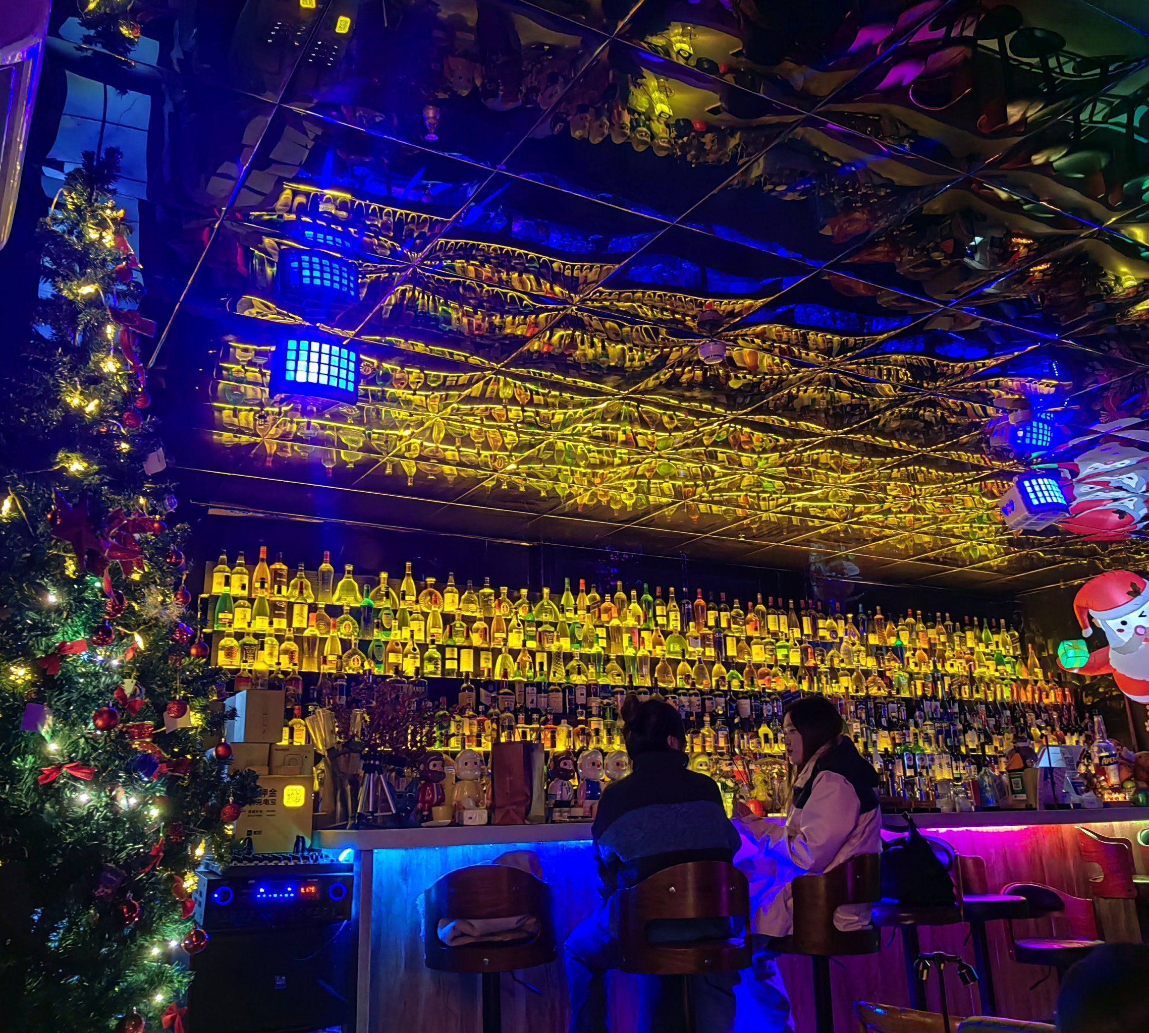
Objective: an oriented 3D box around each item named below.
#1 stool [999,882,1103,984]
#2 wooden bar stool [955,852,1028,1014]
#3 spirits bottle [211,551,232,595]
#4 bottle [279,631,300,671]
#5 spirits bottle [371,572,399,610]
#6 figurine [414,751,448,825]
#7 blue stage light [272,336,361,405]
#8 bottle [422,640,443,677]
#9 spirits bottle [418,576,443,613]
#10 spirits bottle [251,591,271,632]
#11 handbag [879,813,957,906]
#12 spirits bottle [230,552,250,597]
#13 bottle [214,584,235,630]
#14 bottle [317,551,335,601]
[{"bbox_3d":[1.988,1.897,4.347,0.390,0.783,0.410,0,-16,-7],"label":"stool"},{"bbox_3d":[1.609,1.793,4.206,0.410,0.905,0.420,-14,-20,37],"label":"wooden bar stool"},{"bbox_3d":[-1.929,0.310,5.888,0.088,0.249,0.088,7,-18,-30],"label":"spirits bottle"},{"bbox_3d":[-1.478,0.690,5.587,0.092,0.213,0.075,8,-18,-29],"label":"bottle"},{"bbox_3d":[-1.108,0.437,6.303,0.150,0.236,0.080,7,-18,-30],"label":"spirits bottle"},{"bbox_3d":[-0.521,0.985,3.910,0.095,0.256,0.105,-15,-20,38],"label":"figurine"},{"bbox_3d":[-0.951,-0.503,3.817,0.310,0.225,0.230,7,-5,-29],"label":"blue stage light"},{"bbox_3d":[-0.787,0.784,5.975,0.090,0.220,0.078,8,-18,-29],"label":"bottle"},{"bbox_3d":[-0.855,0.465,6.372,0.142,0.218,0.080,7,-18,-29],"label":"spirits bottle"},{"bbox_3d":[-1.665,0.482,5.727,0.087,0.270,0.087,8,-18,-29],"label":"spirits bottle"},{"bbox_3d":[1.278,1.288,4.012,0.290,0.335,0.150,-6,-16,16],"label":"handbag"},{"bbox_3d":[-1.829,0.313,5.883,0.090,0.252,0.090,8,-18,-29],"label":"spirits bottle"},{"bbox_3d":[-1.833,0.454,5.636,0.095,0.285,0.095,7,-18,-29],"label":"bottle"},{"bbox_3d":[-1.413,0.341,6.125,0.083,0.298,0.083,8,-18,-29],"label":"bottle"}]

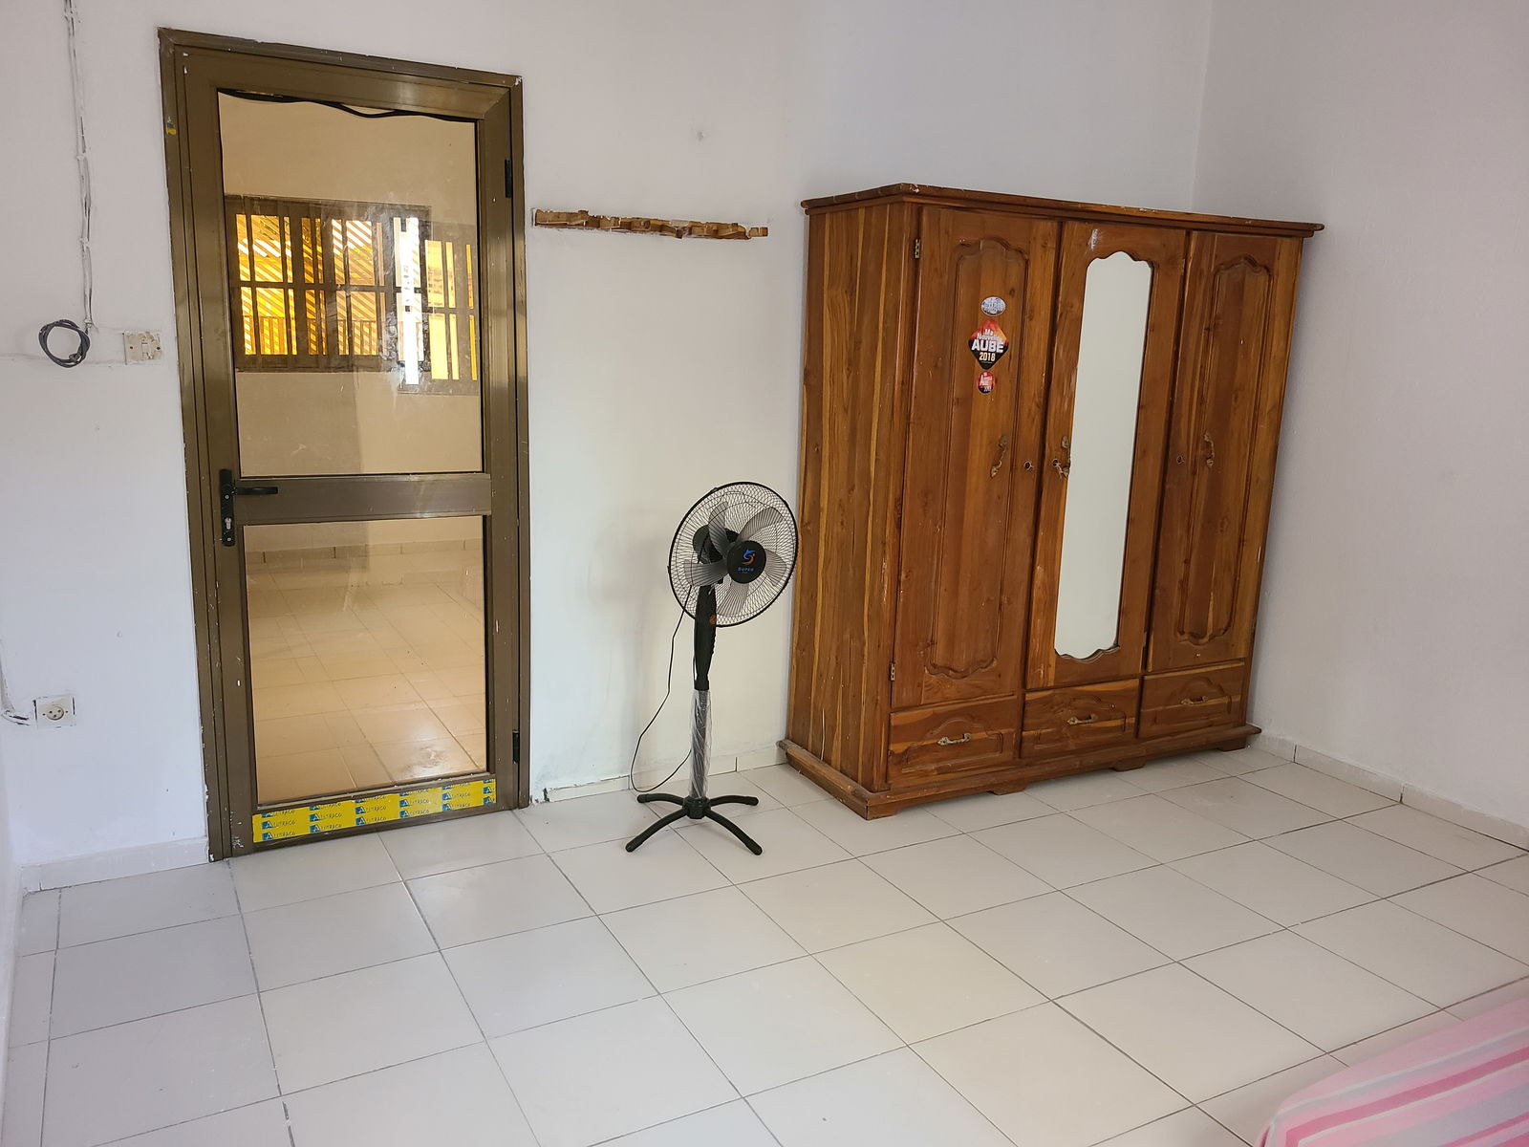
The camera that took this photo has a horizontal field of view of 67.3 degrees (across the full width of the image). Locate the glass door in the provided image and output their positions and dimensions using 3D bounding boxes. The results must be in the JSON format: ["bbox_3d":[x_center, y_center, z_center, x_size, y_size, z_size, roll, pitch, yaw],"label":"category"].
[{"bbox_3d":[-1.134,-0.302,3.280,0.922,2.203,0.090,-4,13,-28],"label":"glass door"}]

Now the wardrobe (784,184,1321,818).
[{"bbox_3d":[1.022,-0.274,4.132,1.832,1.954,0.596,-4,13,-28],"label":"wardrobe"}]

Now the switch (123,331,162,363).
[{"bbox_3d":[-1.595,-0.578,2.948,0.082,0.080,0.014,-4,13,-28],"label":"switch"}]

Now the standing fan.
[{"bbox_3d":[-0.182,0.250,3.486,0.534,1.102,0.534,-6,14,-36],"label":"standing fan"}]

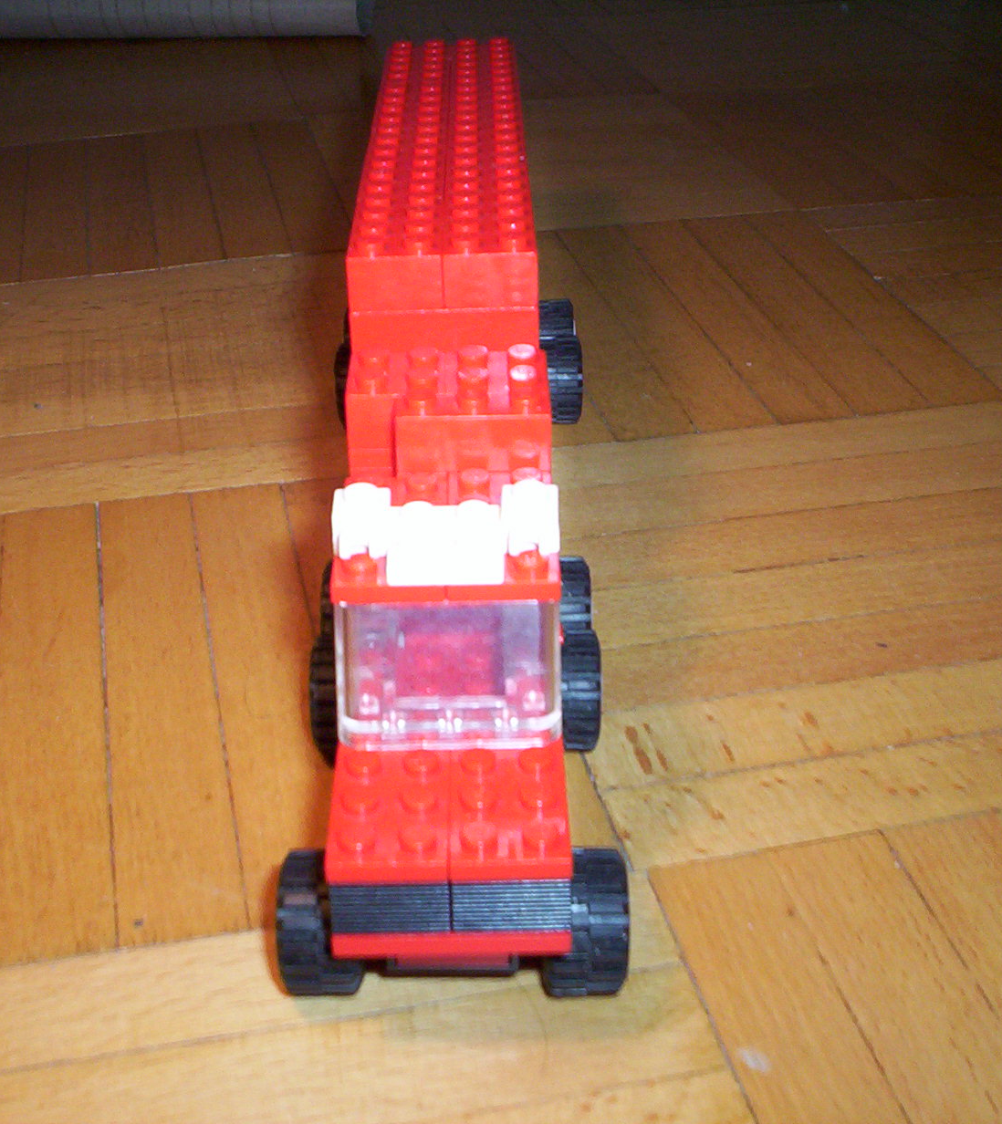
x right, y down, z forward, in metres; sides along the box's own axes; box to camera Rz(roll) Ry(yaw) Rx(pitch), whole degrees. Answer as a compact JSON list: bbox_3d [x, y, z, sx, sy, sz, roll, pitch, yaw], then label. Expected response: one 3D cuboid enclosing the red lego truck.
[{"bbox_3d":[-0.009,-0.033,0.320,0.055,0.080,0.259,-2,30,0],"label":"red lego truck"}]

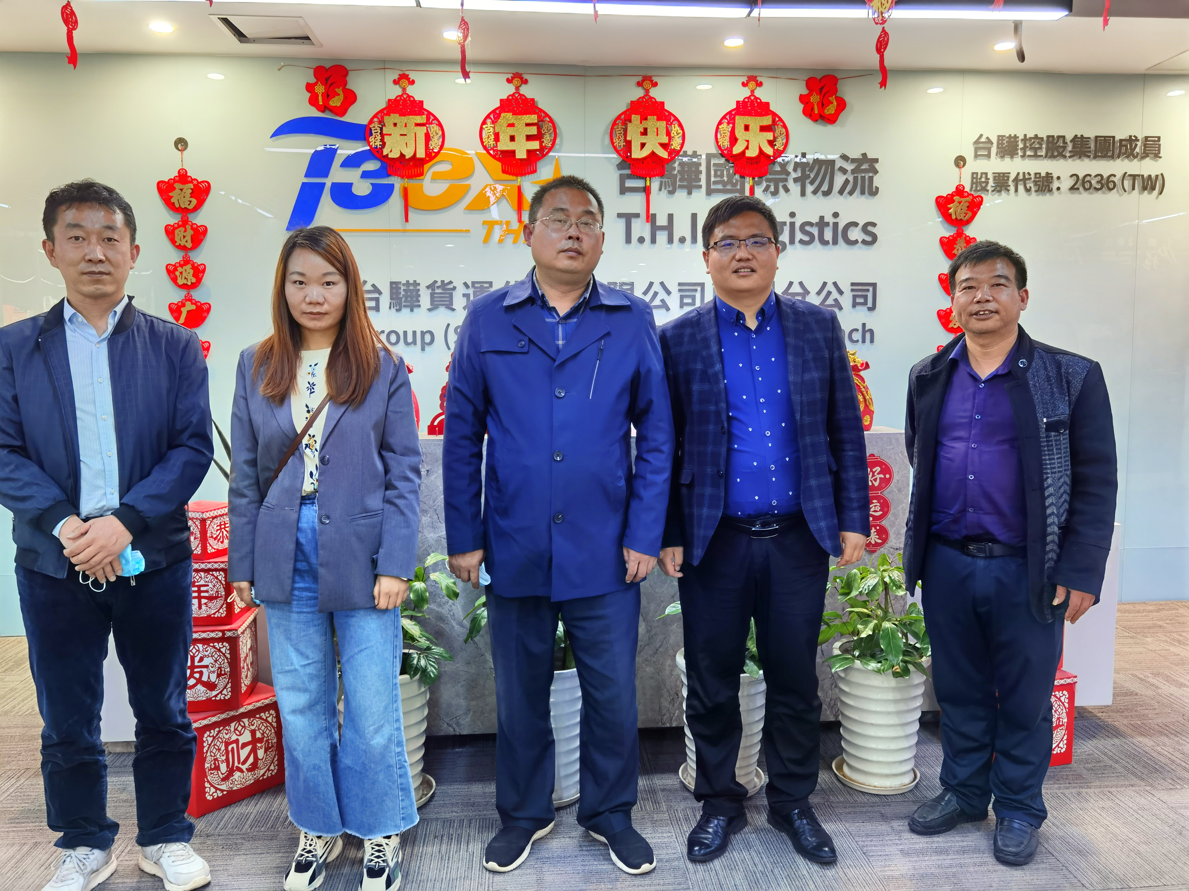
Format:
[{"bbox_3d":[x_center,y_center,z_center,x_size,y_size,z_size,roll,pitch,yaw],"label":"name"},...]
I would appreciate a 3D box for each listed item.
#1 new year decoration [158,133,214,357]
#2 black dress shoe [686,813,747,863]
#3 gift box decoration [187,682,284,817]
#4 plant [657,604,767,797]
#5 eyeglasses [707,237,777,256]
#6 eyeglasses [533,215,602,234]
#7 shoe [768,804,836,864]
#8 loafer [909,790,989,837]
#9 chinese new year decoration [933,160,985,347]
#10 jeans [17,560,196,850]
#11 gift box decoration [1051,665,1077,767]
[{"bbox_3d":[-1.930,-0.868,4.376,0.246,1.141,0.030,-1,5,-5],"label":"new year decoration"},{"bbox_3d":[0.343,1.042,2.582,0.102,0.105,0.285,2,6,25],"label":"black dress shoe"},{"bbox_3d":[-1.180,0.922,2.887,0.290,0.294,0.290,4,7,39],"label":"gift box decoration"},{"bbox_3d":[0.405,0.721,2.929,0.380,0.670,0.360,-1,5,-5],"label":"plant"},{"bbox_3d":[0.366,-0.496,2.310,0.146,0.042,0.138,0,5,0],"label":"eyeglasses"},{"bbox_3d":[-0.066,-0.557,2.340,0.142,0.045,0.135,4,4,-15],"label":"eyeglasses"},{"bbox_3d":[0.577,1.040,2.584,0.102,0.105,0.285,-2,5,-20],"label":"shoe"},{"bbox_3d":[1.020,1.026,2.660,0.280,0.097,0.105,-3,6,-23],"label":"loafer"},{"bbox_3d":[1.842,-0.879,4.679,0.257,1.105,0.030,-1,5,-5],"label":"chinese new year decoration"},{"bbox_3d":[-1.280,0.617,2.479,0.420,0.860,0.260,-2,6,-20],"label":"jeans"},{"bbox_3d":[1.387,0.891,3.126,0.295,0.292,0.295,-2,5,-16],"label":"gift box decoration"}]

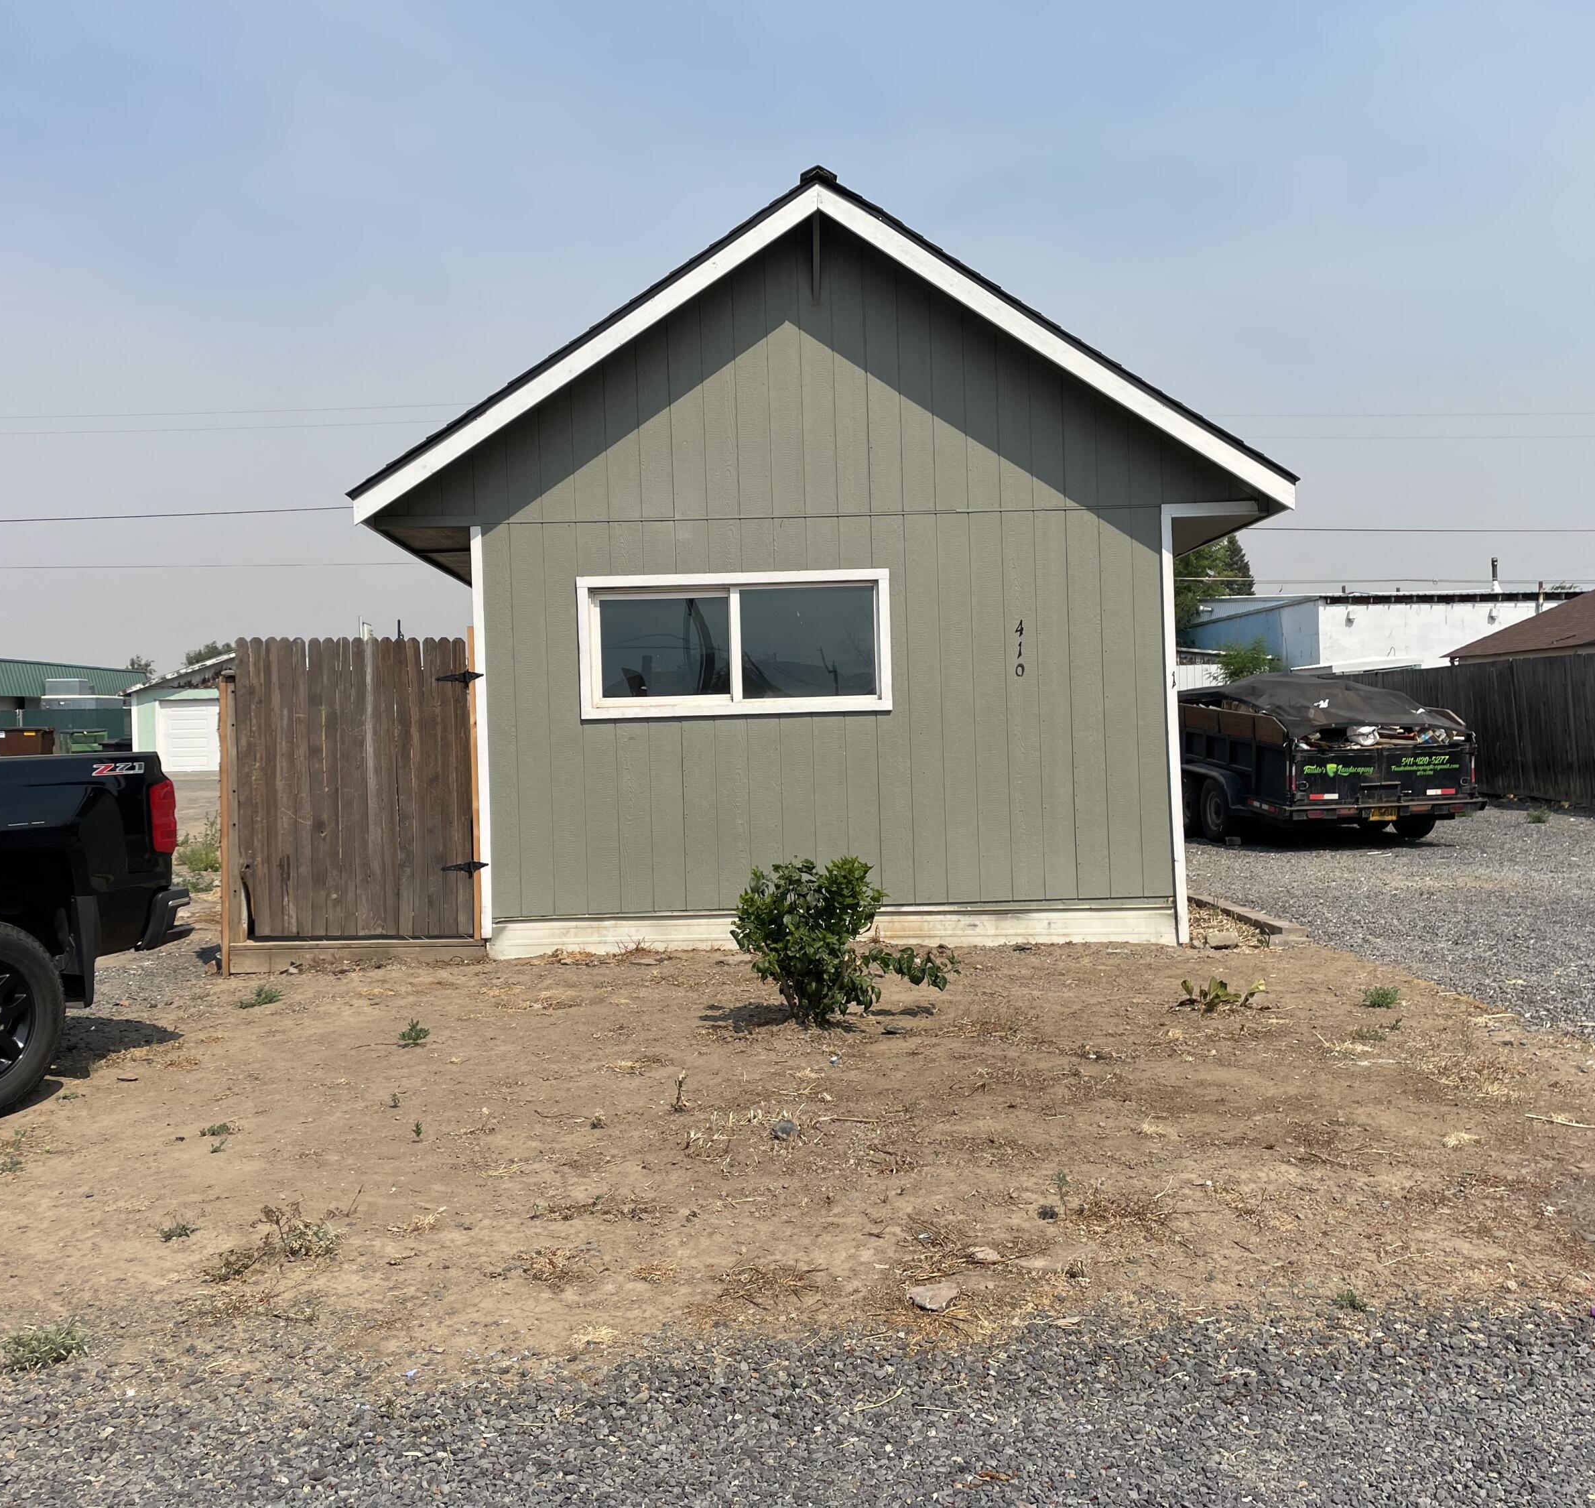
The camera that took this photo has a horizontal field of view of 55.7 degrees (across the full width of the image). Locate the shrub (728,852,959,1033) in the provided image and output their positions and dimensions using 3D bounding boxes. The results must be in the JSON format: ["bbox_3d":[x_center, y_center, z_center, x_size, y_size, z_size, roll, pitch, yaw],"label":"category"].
[{"bbox_3d":[0.223,0.912,7.400,1.080,0.830,0.850,-2,0,-2],"label":"shrub"}]

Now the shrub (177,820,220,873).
[{"bbox_3d":[-6.223,0.917,15.600,0.650,0.620,0.600,-2,0,-2],"label":"shrub"}]

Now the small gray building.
[{"bbox_3d":[0.001,-1.164,13.247,5.660,4.720,8.500,-2,0,-2],"label":"small gray building"}]

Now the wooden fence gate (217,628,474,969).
[{"bbox_3d":[-2.743,0.309,9.270,1.610,2.060,0.130,-2,0,-2],"label":"wooden fence gate"}]

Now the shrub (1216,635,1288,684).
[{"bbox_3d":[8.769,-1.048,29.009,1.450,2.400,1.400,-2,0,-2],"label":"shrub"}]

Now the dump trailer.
[{"bbox_3d":[5.987,-0.051,18.735,2.400,1.950,5.500,-2,3,-6],"label":"dump trailer"}]

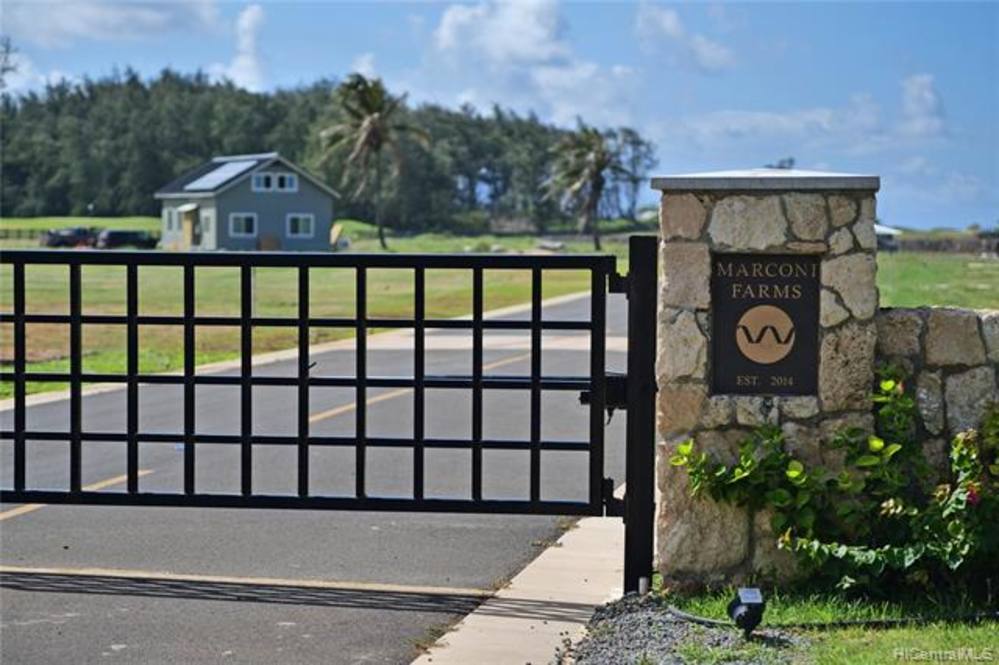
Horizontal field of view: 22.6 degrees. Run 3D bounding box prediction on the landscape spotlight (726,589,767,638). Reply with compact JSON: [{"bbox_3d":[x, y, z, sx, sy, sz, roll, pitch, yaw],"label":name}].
[{"bbox_3d":[0.884,1.001,8.920,0.135,0.175,0.160,1,3,7],"label":"landscape spotlight"}]

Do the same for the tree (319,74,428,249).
[{"bbox_3d":[-8.581,-11.646,170.000,7.400,11.800,7.400,0,3,0],"label":"tree"}]

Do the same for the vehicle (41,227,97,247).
[{"bbox_3d":[-32.041,-7.042,186.000,4.500,1.550,1.820,0,3,-12],"label":"vehicle"}]

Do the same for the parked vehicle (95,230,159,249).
[{"bbox_3d":[-27.458,-6.840,184.000,4.600,1.600,1.850,1,3,6],"label":"parked vehicle"}]

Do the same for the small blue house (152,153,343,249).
[{"bbox_3d":[-16.350,-8.449,161.000,8.200,6.100,11.800,-1,3,-24],"label":"small blue house"}]

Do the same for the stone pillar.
[{"bbox_3d":[1.122,0.177,10.530,0.910,1.690,0.900,1,3,5],"label":"stone pillar"}]

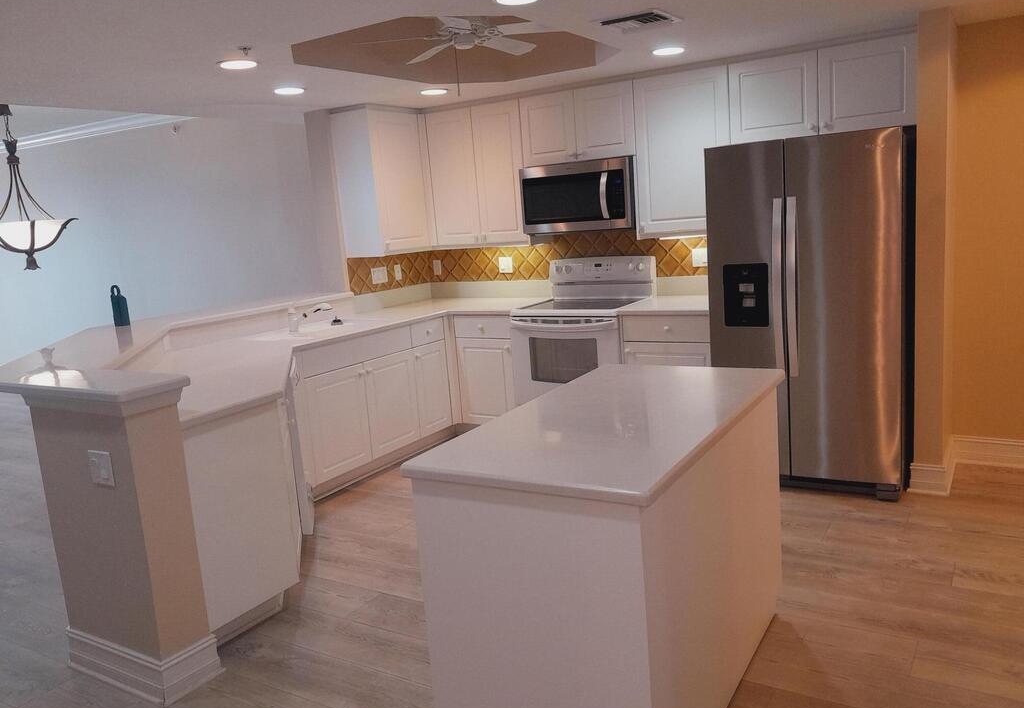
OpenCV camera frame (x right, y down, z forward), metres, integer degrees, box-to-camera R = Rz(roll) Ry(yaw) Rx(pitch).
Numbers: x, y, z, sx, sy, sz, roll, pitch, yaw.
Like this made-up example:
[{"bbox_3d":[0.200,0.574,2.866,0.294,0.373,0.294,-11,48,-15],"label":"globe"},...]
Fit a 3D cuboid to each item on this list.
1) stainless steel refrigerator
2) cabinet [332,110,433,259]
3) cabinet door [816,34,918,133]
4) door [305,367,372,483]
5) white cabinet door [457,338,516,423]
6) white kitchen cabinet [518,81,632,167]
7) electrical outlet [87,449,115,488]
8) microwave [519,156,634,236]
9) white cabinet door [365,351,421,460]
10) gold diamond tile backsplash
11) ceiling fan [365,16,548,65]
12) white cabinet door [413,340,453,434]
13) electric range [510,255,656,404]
[{"bbox_3d":[1.623,-0.227,4.274,0.905,1.768,0.855,2,12,32],"label":"stainless steel refrigerator"},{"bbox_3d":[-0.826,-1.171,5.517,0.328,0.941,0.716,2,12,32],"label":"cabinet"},{"bbox_3d":[1.799,-1.359,4.057,0.460,0.435,0.030,2,12,32],"label":"cabinet door"},{"bbox_3d":[-0.985,0.391,4.583,0.030,0.598,0.474,2,12,32],"label":"door"},{"bbox_3d":[-0.165,0.193,5.333,0.442,0.598,0.030,2,12,32],"label":"white cabinet door"},{"bbox_3d":[0.479,-1.454,5.108,0.769,0.444,0.334,2,12,32],"label":"white kitchen cabinet"},{"bbox_3d":[-1.370,0.383,2.657,0.120,0.120,0.010,2,12,32],"label":"electrical outlet"},{"bbox_3d":[0.488,-1.017,5.154,0.757,0.420,0.420,2,12,32],"label":"microwave"},{"bbox_3d":[-0.740,0.302,4.974,0.030,0.598,0.465,2,12,32],"label":"white cabinet door"},{"bbox_3d":[0.182,-0.578,5.143,2.469,0.318,0.925,2,12,32],"label":"gold diamond tile backsplash"},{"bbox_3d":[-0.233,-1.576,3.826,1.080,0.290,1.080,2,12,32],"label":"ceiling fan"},{"bbox_3d":[-0.526,0.225,5.314,0.030,0.598,0.353,2,12,32],"label":"white cabinet door"},{"bbox_3d":[0.491,-0.005,5.208,0.760,1.176,0.680,2,12,32],"label":"electric range"}]

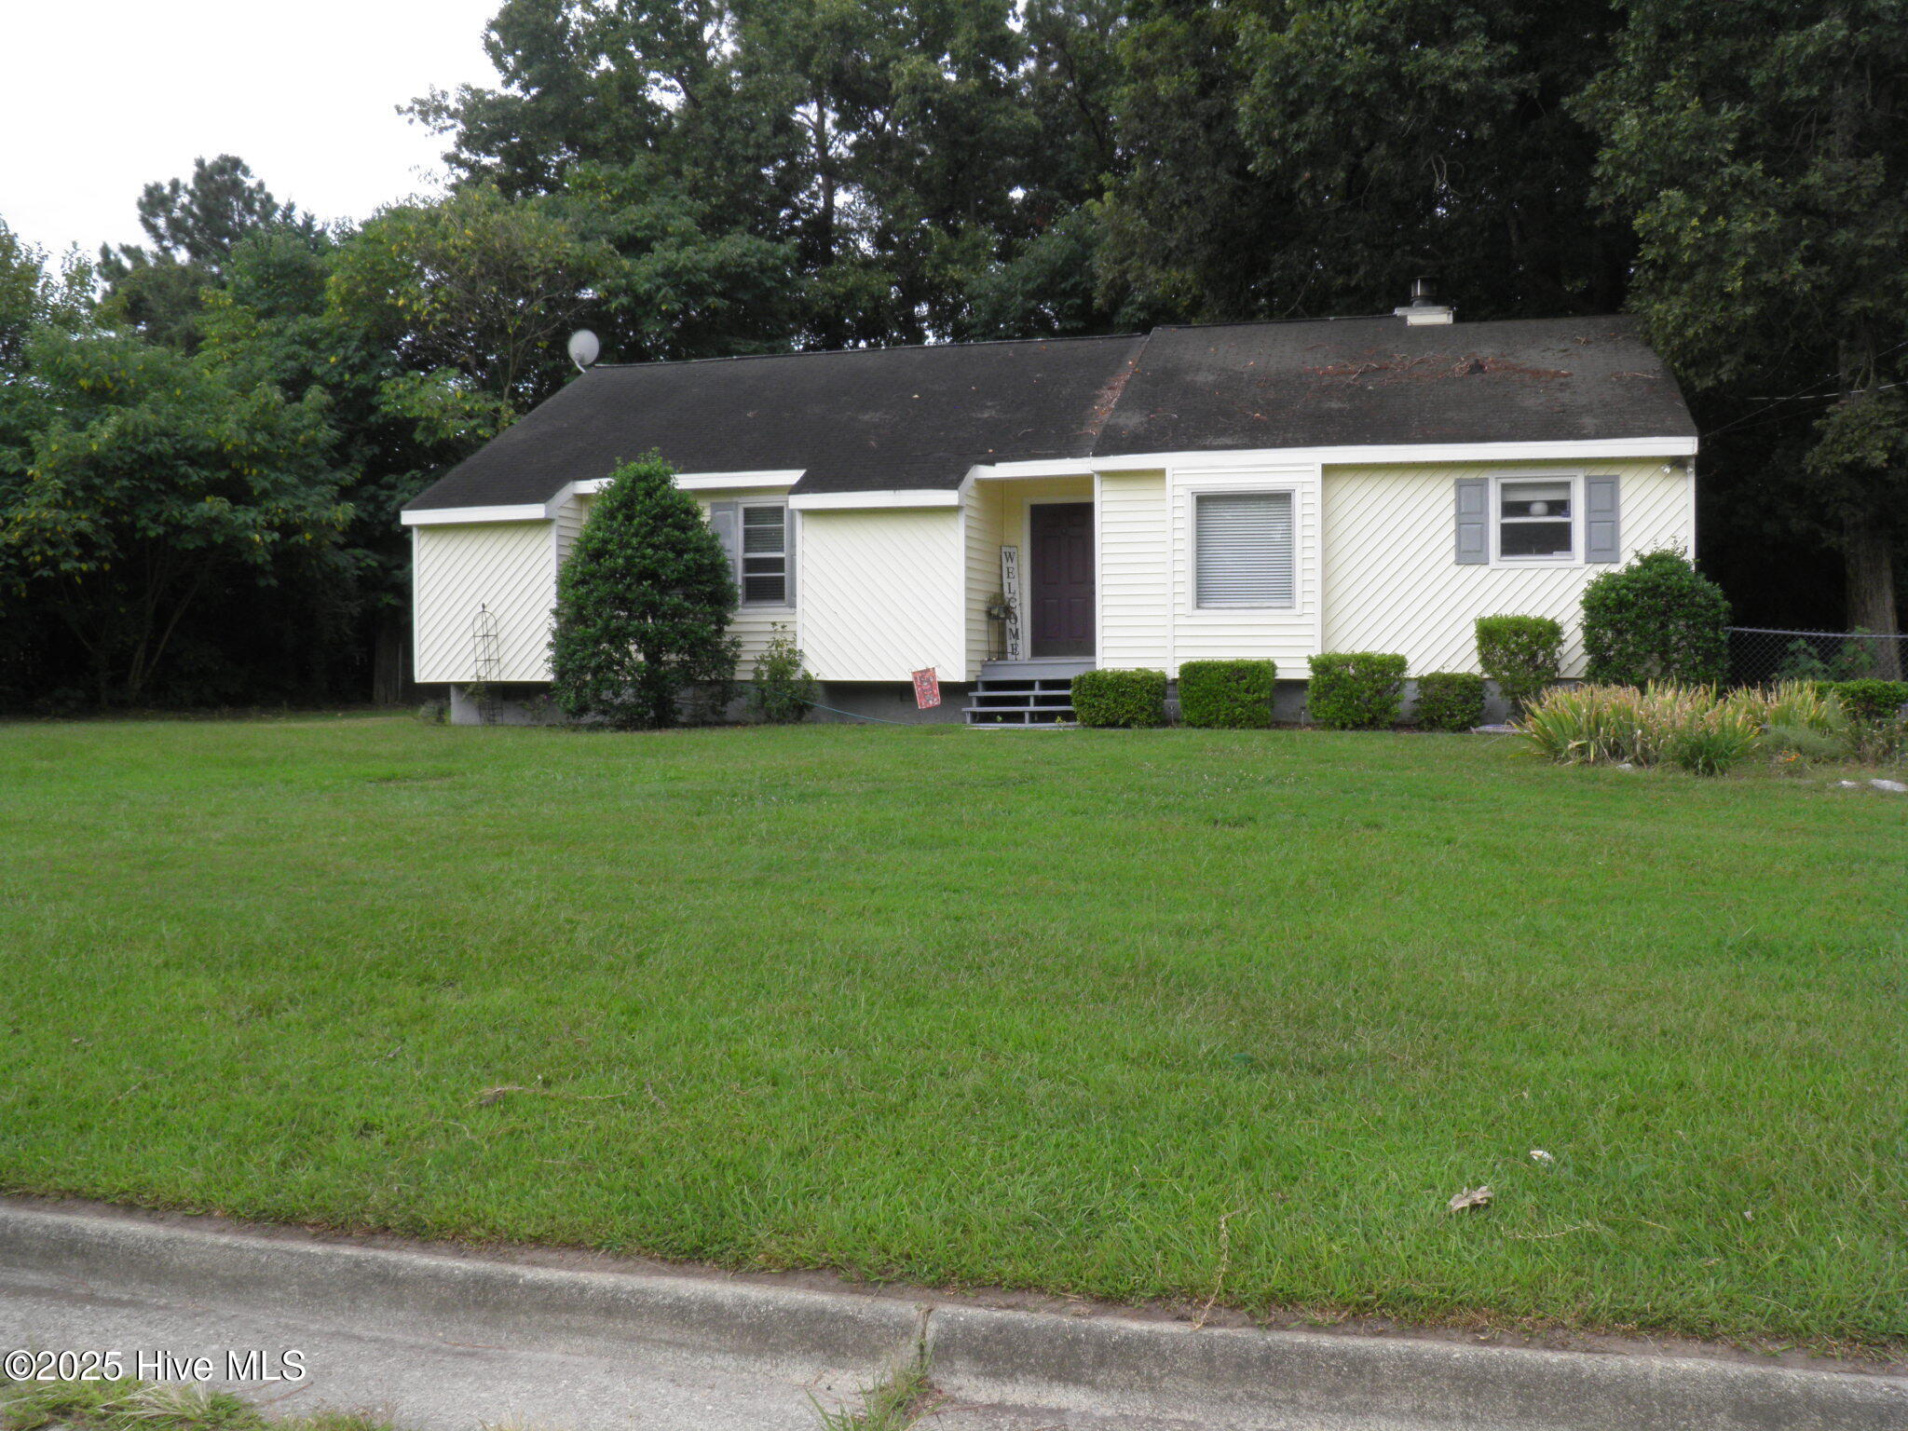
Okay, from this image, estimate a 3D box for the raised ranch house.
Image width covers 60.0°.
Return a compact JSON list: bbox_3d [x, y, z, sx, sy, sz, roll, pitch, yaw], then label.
[{"bbox_3d":[1.609,-3.132,24.913,15.920,6.410,10.300,0,1,13],"label":"raised ranch house"}]

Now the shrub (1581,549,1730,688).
[{"bbox_3d":[7.507,-0.822,17.700,1.600,1.900,1.550,0,1,13],"label":"shrub"}]

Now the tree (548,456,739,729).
[{"bbox_3d":[-3.909,-1.566,20.800,2.400,3.420,2.300,0,1,13],"label":"tree"}]

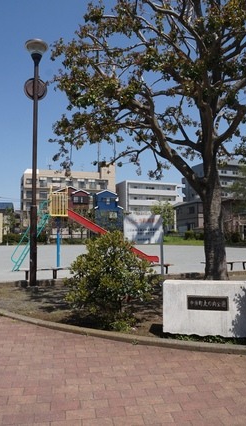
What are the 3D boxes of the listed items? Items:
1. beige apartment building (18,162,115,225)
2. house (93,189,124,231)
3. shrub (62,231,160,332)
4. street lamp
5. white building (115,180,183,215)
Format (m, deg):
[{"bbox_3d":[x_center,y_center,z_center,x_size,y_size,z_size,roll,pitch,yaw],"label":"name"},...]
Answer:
[{"bbox_3d":[-15.200,-3.700,116.500,25.000,17.300,10.500,1,-4,-20],"label":"beige apartment building"},{"bbox_3d":[-3.000,0.901,78.582,5.100,9.400,8.000,1,-3,-14],"label":"house"},{"bbox_3d":[-0.150,0.738,5.066,1.120,1.080,1.100,0,-3,0],"label":"shrub"},{"bbox_3d":[-1.690,-0.966,8.120,0.420,4.720,0.420,0,-3,0],"label":"street lamp"},{"bbox_3d":[7.000,-0.002,118.704,16.800,15.900,11.000,1,-4,-20],"label":"white building"}]

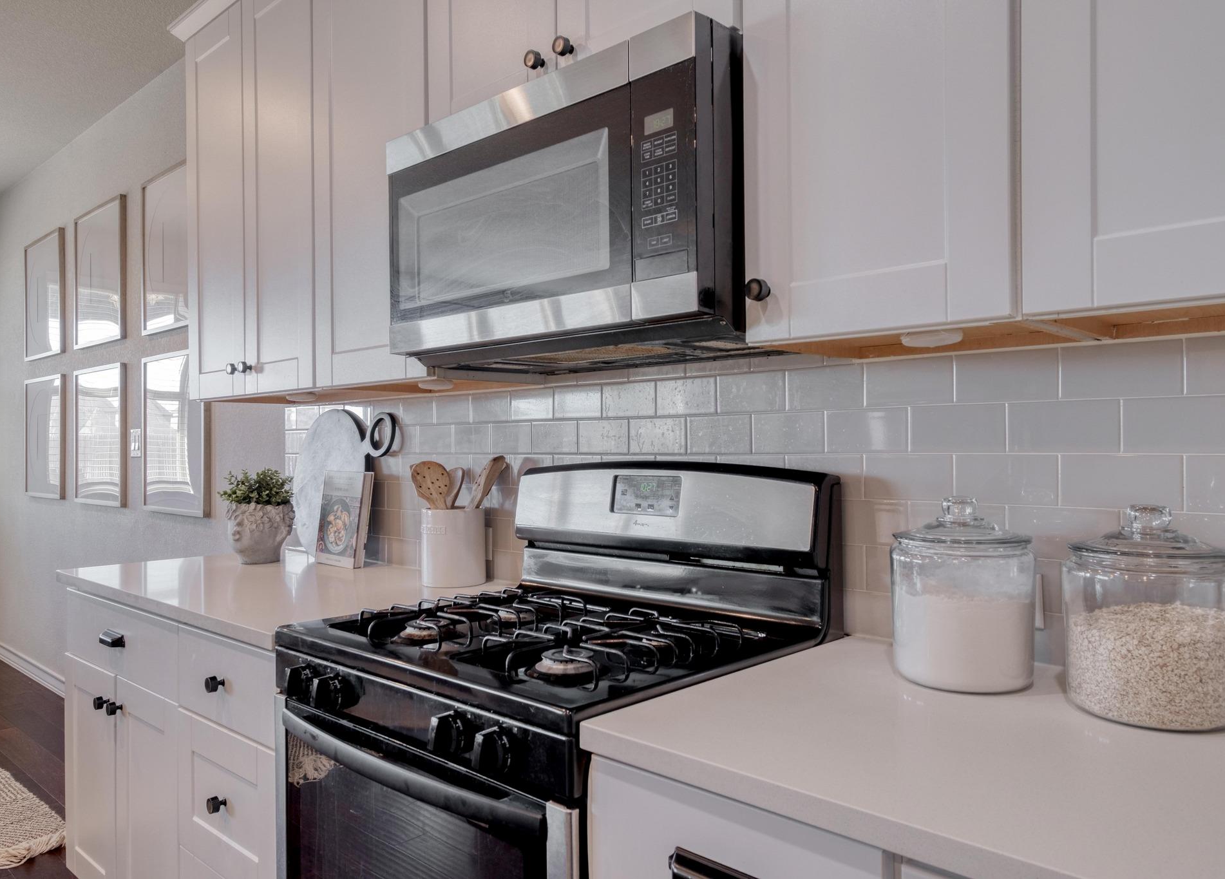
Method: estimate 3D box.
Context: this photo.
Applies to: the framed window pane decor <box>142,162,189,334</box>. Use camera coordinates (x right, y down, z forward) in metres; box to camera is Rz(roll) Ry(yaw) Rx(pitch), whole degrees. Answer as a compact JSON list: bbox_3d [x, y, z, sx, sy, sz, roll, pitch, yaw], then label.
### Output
[{"bbox_3d":[-1.774,-0.782,3.414,0.630,0.645,0.037,-1,-1,42],"label":"framed window pane decor"}]

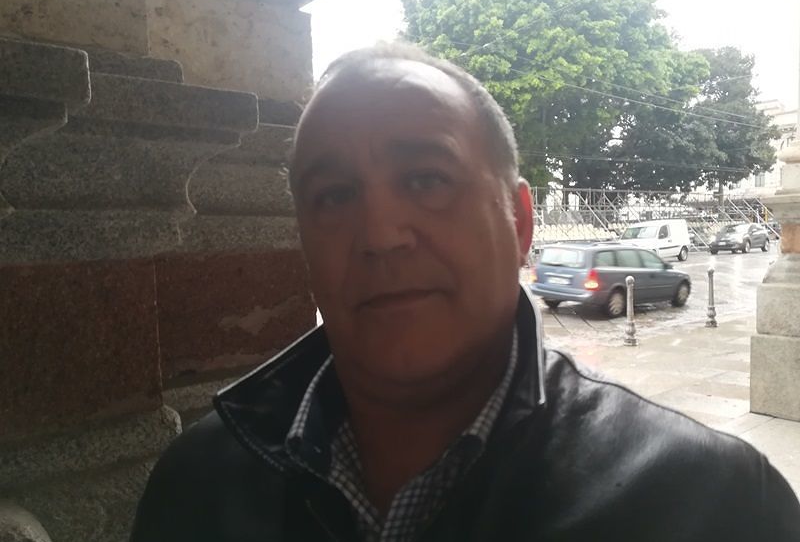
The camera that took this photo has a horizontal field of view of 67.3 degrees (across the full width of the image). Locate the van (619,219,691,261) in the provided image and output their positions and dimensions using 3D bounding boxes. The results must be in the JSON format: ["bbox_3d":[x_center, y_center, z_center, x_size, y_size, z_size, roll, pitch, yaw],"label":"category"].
[{"bbox_3d":[10.674,-1.213,25.550,4.300,1.810,1.700,-4,4,-41],"label":"van"}]

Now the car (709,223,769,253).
[{"bbox_3d":[17.444,-1.666,30.791,4.200,1.510,1.760,-4,4,-40],"label":"car"}]

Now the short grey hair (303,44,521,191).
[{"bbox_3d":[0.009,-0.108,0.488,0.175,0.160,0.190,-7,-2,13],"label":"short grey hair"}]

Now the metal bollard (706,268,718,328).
[{"bbox_3d":[5.058,0.430,9.750,0.180,0.975,0.180,0,4,27],"label":"metal bollard"}]

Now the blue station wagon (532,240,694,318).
[{"bbox_3d":[4.848,0.102,13.379,4.280,1.490,1.730,-4,4,-37],"label":"blue station wagon"}]

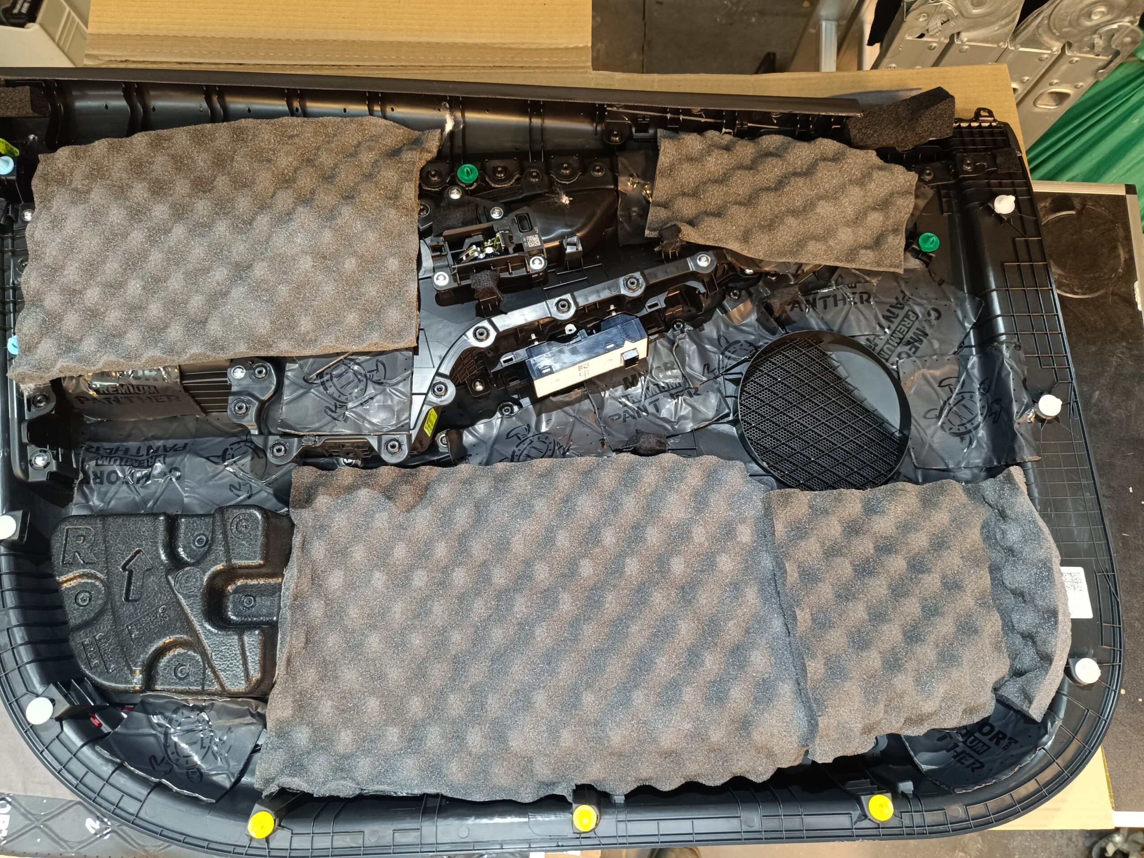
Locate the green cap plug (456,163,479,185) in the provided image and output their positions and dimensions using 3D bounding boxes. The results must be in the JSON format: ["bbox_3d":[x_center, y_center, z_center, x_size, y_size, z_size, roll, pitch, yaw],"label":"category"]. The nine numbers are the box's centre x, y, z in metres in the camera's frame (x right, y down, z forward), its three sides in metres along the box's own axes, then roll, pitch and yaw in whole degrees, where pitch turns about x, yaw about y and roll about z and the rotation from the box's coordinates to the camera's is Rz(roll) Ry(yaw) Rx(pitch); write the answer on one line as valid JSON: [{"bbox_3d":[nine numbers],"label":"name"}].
[{"bbox_3d":[-0.107,-0.261,0.812,0.021,0.017,0.021,1,71,-3],"label":"green cap plug"}]

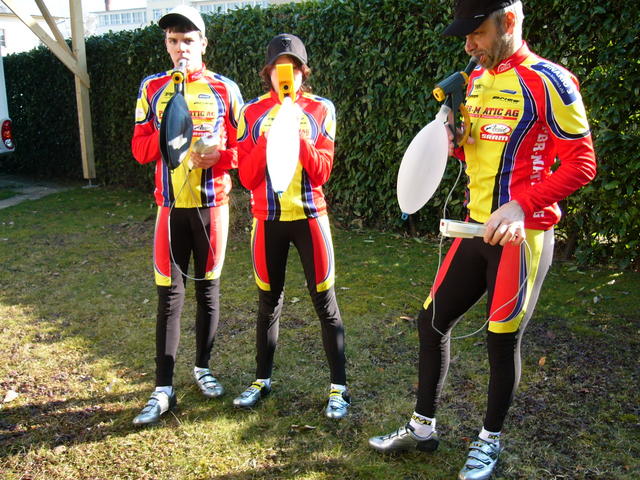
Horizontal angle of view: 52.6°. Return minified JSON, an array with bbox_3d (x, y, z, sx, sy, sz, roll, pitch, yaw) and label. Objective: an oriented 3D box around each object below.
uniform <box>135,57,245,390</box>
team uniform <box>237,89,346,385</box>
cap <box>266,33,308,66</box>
[{"bbox_3d":[-0.590,-0.036,2.908,0.490,1.430,0.380,-1,13,-3],"label":"uniform"},{"bbox_3d":[-0.120,0.028,2.882,0.460,1.360,0.360,-1,13,-4],"label":"team uniform"},{"bbox_3d":[-0.136,-0.789,2.691,0.175,0.145,0.260,-1,13,-2],"label":"cap"}]

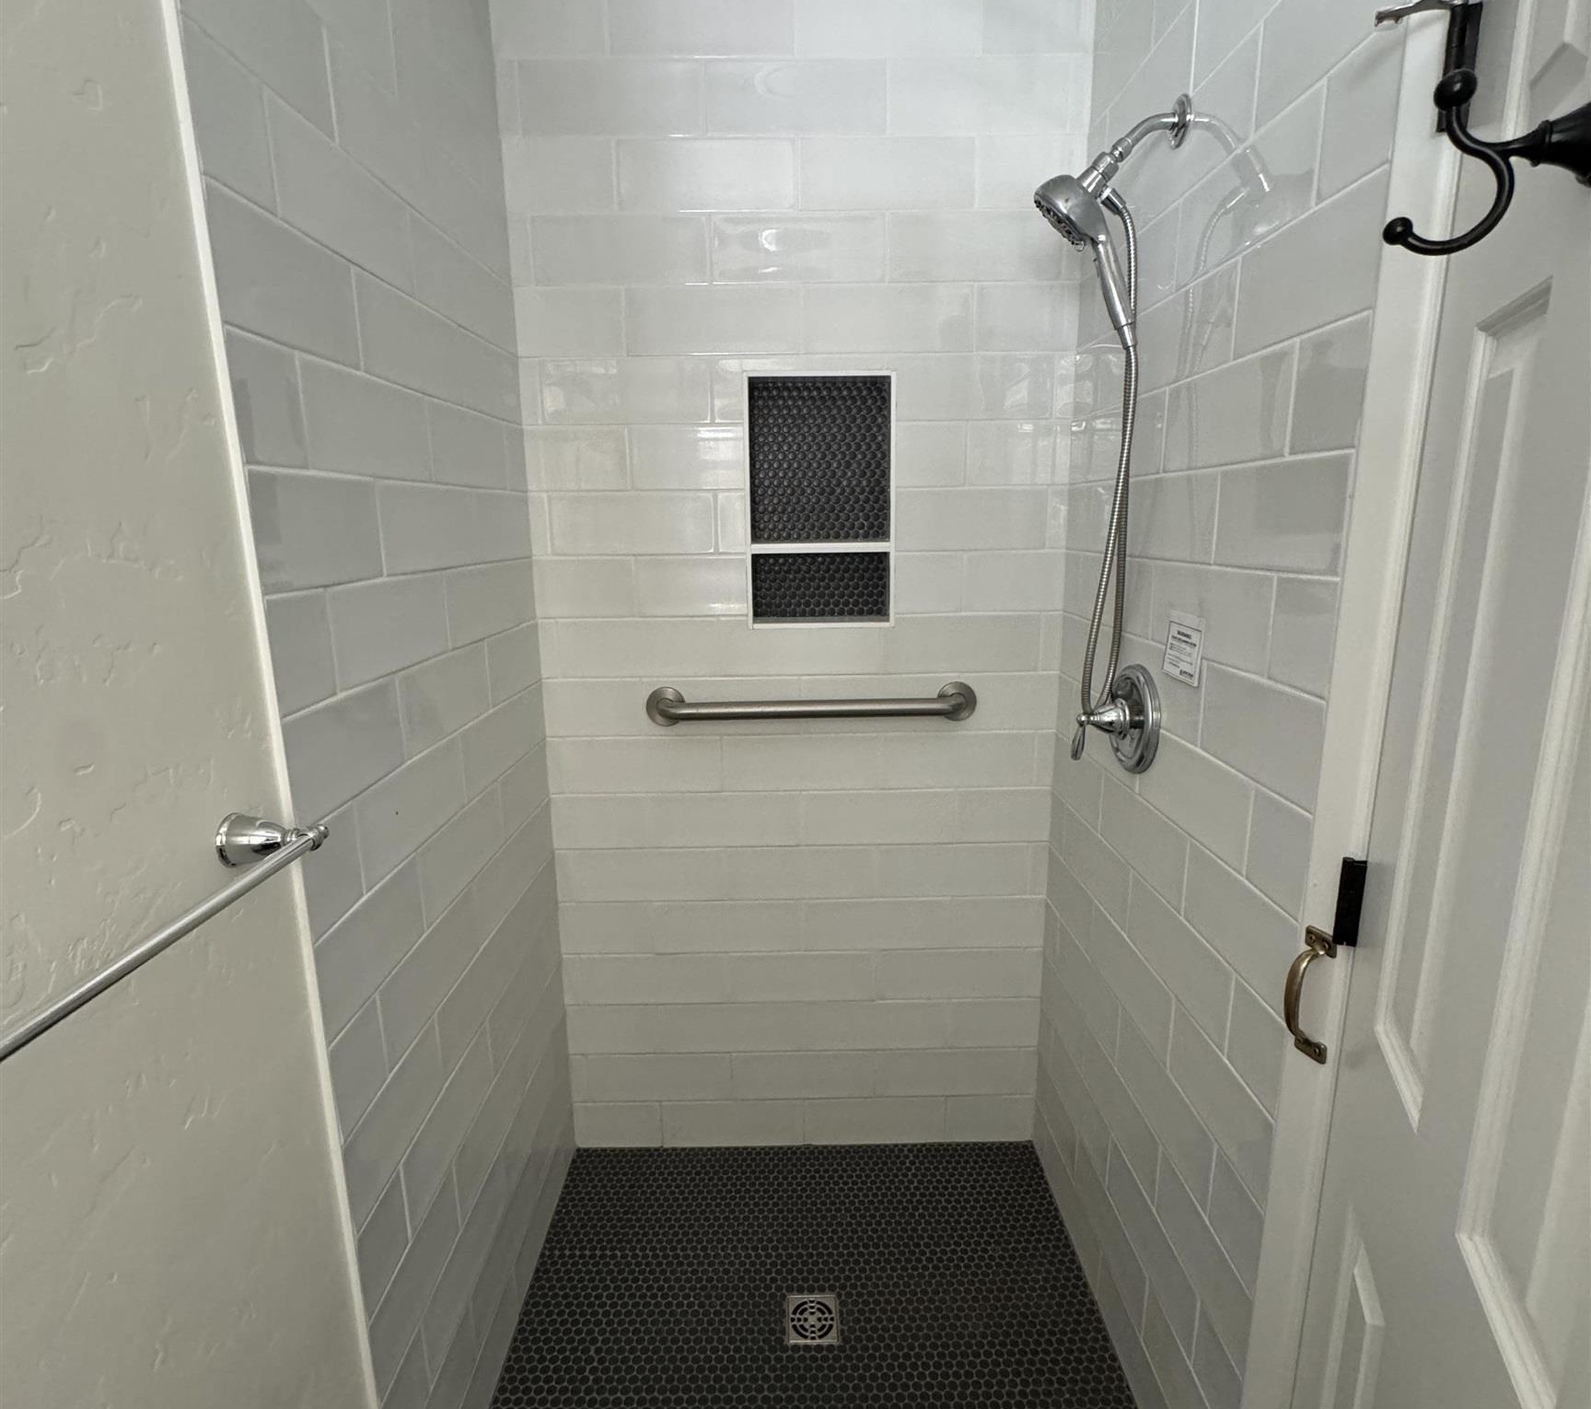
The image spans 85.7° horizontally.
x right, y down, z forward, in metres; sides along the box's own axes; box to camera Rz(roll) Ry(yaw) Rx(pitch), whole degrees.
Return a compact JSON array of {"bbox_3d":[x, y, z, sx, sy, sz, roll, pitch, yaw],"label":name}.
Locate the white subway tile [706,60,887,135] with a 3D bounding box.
[{"bbox_3d":[0.003,-1.097,1.556,0.329,0.122,0.010,-1,12,-1],"label":"white subway tile"}]

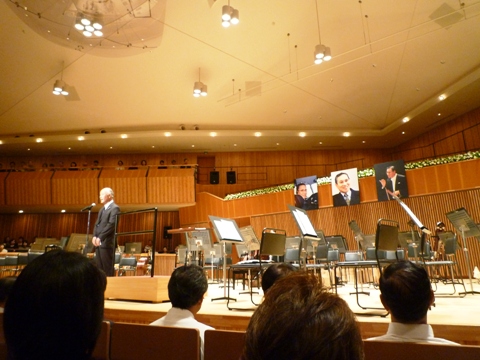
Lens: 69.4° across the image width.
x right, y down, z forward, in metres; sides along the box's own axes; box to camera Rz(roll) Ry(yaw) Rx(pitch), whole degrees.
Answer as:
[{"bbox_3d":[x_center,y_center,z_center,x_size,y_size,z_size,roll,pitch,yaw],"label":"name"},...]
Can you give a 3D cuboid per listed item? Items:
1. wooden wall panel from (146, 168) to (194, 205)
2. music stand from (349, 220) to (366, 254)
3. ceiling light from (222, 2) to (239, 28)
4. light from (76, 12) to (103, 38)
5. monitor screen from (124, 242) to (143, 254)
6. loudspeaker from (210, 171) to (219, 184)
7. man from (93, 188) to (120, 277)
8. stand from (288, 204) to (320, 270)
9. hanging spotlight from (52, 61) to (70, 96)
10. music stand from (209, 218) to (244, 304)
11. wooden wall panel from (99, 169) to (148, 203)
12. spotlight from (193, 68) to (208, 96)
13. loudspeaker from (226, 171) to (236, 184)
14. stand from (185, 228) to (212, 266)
[{"bbox_3d":[-3.223,0.274,16.451,2.200,1.830,0.420,-1,-14,0],"label":"wooden wall panel"},{"bbox_3d":[1.863,1.195,5.480,0.400,1.130,0.480,0,-15,-6],"label":"music stand"},{"bbox_3d":[-0.305,-5.375,11.384,0.560,0.440,0.580,-1,-14,0],"label":"ceiling light"},{"bbox_3d":[-3.569,-3.665,8.250,0.560,0.340,0.550,-1,-14,0],"label":"light"},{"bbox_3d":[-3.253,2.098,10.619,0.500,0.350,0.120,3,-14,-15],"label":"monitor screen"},{"bbox_3d":[-1.273,-0.082,17.542,0.420,0.630,0.400,0,-14,-2],"label":"loudspeaker"},{"bbox_3d":[-2.048,0.936,5.289,0.330,1.690,0.480,10,-18,-37],"label":"man"},{"bbox_3d":[0.735,0.850,4.062,0.420,1.130,0.520,-9,-16,30],"label":"stand"},{"bbox_3d":[-5.379,-3.142,10.530,0.420,1.040,0.420,-1,-14,0],"label":"hanging spotlight"},{"bbox_3d":[-0.197,1.028,4.743,0.420,1.140,0.520,-10,-17,34],"label":"music stand"},{"bbox_3d":[-4.421,0.227,13.100,1.800,1.360,0.420,-1,-14,0],"label":"wooden wall panel"},{"bbox_3d":[-1.205,-3.041,10.609,0.420,0.870,0.420,-1,-14,0],"label":"spotlight"},{"bbox_3d":[-0.432,-0.082,17.539,0.420,0.630,0.400,1,-14,-8],"label":"loudspeaker"},{"bbox_3d":[-0.745,1.452,6.275,0.490,1.130,0.420,-10,-17,30],"label":"stand"}]

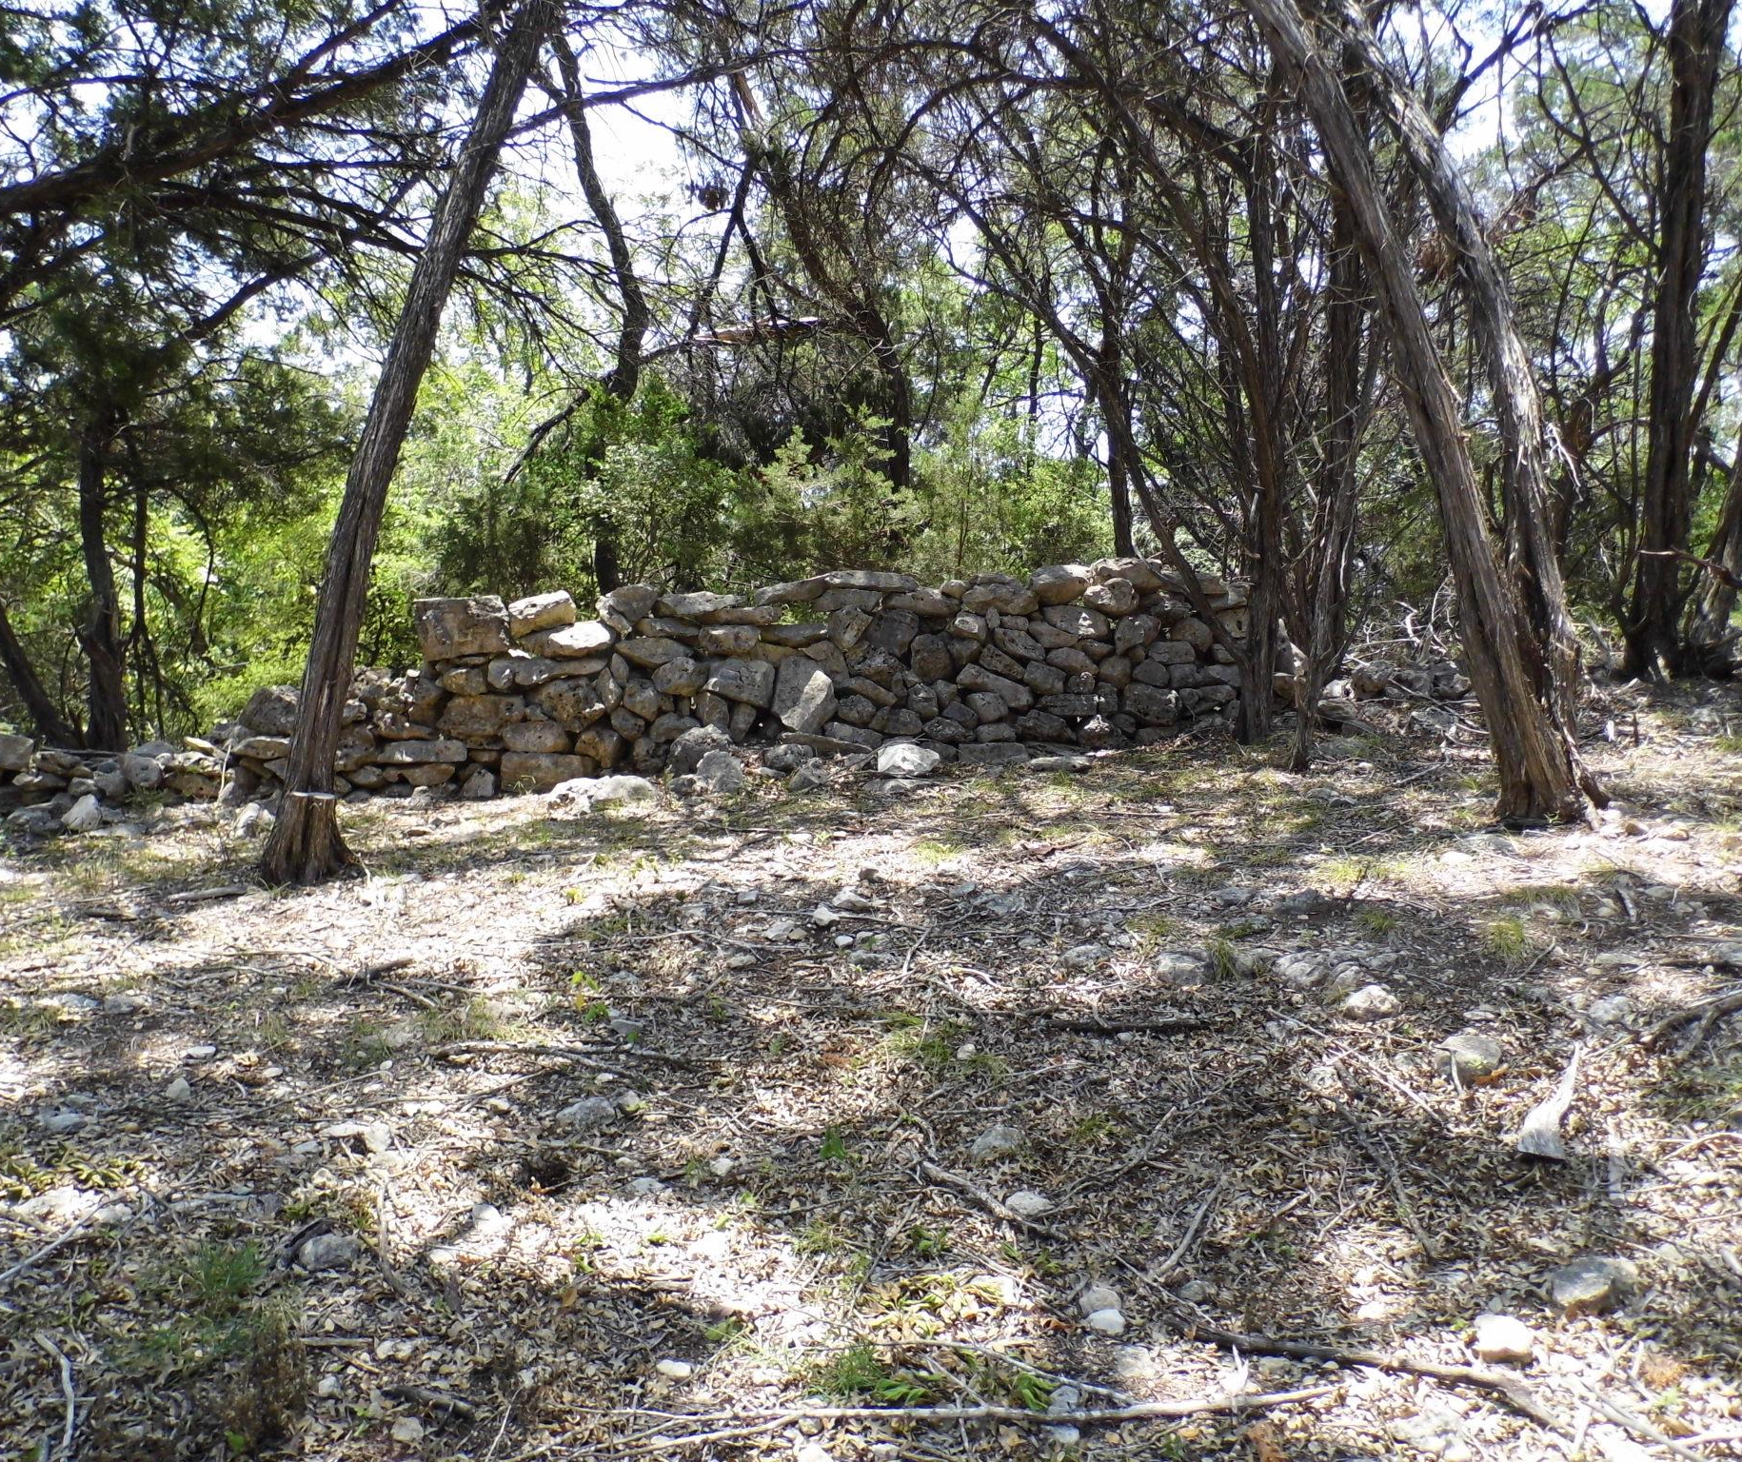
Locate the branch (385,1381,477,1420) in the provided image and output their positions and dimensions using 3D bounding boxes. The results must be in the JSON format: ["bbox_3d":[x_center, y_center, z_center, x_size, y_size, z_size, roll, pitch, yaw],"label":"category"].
[{"bbox_3d":[-0.803,1.222,2.570,0.185,0.033,0.035,2,3,20],"label":"branch"}]

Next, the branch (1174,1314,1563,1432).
[{"bbox_3d":[0.854,1.078,2.449,0.633,0.040,0.134,3,10,32],"label":"branch"}]

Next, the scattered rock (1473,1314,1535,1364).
[{"bbox_3d":[1.178,1.129,2.620,0.108,0.055,0.080,1,3,18],"label":"scattered rock"}]

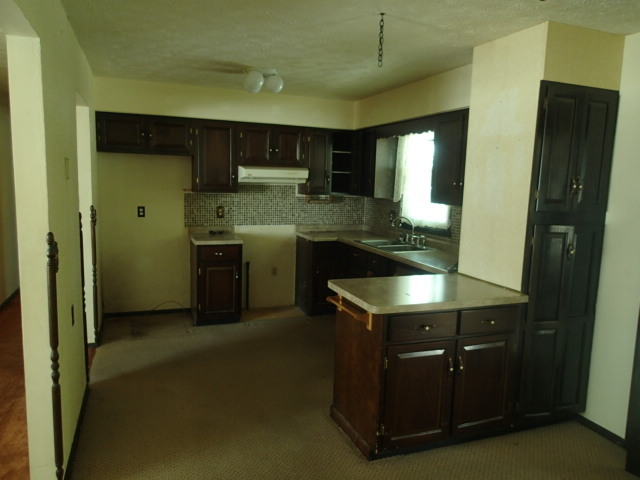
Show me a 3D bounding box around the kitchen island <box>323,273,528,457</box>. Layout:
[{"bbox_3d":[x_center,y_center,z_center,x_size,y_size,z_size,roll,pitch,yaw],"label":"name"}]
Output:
[{"bbox_3d":[0.638,0.751,2.964,1.043,0.907,0.642,-1,8,-21],"label":"kitchen island"}]

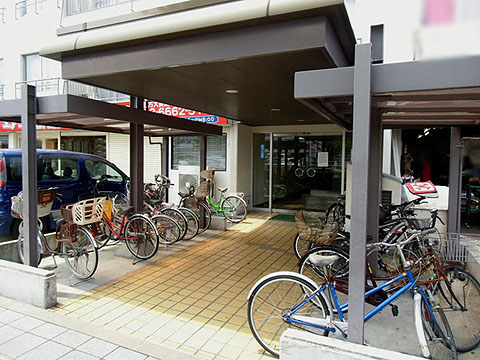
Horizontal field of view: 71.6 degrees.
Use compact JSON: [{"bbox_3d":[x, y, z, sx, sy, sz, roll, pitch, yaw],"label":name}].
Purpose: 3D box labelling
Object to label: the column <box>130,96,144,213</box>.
[{"bbox_3d":[-1.792,-0.190,5.780,0.157,2.582,0.162,2,4,24],"label":"column"}]

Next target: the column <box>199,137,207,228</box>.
[{"bbox_3d":[-0.765,-0.024,6.975,0.101,2.114,0.097,2,4,24],"label":"column"}]

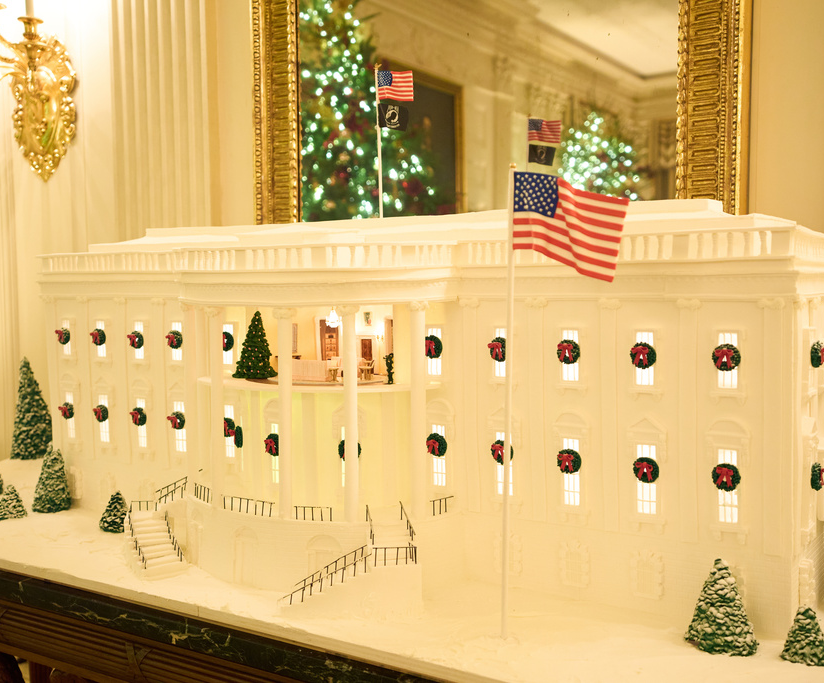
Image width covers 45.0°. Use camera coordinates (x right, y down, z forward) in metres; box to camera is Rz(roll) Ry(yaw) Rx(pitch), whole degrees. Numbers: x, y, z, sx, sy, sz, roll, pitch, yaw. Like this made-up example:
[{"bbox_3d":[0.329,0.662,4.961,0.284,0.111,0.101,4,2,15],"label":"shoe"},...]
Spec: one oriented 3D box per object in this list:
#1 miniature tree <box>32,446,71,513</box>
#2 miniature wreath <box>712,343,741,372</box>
[{"bbox_3d":[-0.798,0.303,2.200,0.085,0.136,0.085,2,5,35],"label":"miniature tree"},{"bbox_3d":[0.419,0.020,1.330,0.037,0.037,0.020,2,5,36],"label":"miniature wreath"}]

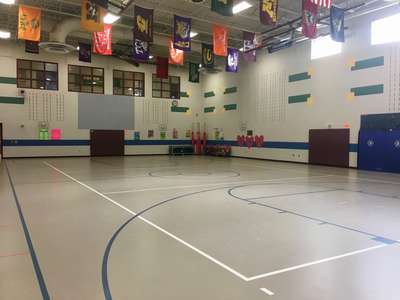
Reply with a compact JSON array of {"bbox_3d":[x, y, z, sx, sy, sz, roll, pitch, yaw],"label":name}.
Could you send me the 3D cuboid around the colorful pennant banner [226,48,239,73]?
[{"bbox_3d":[2.101,-5.726,21.434,0.920,1.524,0.050,-1,3,-31],"label":"colorful pennant banner"}]

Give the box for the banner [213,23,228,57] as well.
[{"bbox_3d":[1.114,-5.815,17.906,0.931,1.525,0.070,-1,3,-31],"label":"banner"}]

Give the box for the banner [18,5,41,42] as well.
[{"bbox_3d":[-7.972,-5.919,15.729,0.912,1.541,0.070,-1,3,-31],"label":"banner"}]

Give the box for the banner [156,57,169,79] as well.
[{"bbox_3d":[-2.677,-5.899,24.049,0.920,1.524,0.050,-1,3,-31],"label":"banner"}]

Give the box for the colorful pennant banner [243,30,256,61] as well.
[{"bbox_3d":[2.750,-5.596,18.380,0.920,1.524,0.050,-1,3,-31],"label":"colorful pennant banner"}]

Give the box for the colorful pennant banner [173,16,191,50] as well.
[{"bbox_3d":[-0.848,-5.809,16.717,0.934,1.578,0.070,-1,3,-31],"label":"colorful pennant banner"}]

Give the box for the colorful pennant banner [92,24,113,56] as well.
[{"bbox_3d":[-4.926,-5.617,16.970,0.920,1.524,0.050,-1,3,-31],"label":"colorful pennant banner"}]

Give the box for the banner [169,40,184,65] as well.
[{"bbox_3d":[-1.343,-5.686,19.158,0.920,1.524,0.050,-1,3,-31],"label":"banner"}]

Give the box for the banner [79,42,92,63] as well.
[{"bbox_3d":[-7.341,-6.226,21.480,0.736,1.188,0.070,-1,3,-31],"label":"banner"}]

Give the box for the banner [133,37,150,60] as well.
[{"bbox_3d":[-3.335,-5.880,19.243,0.941,1.497,0.070,-1,3,-31],"label":"banner"}]

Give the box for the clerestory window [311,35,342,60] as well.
[{"bbox_3d":[6.740,-5.487,17.792,0.120,1.071,1.887,-1,3,-31],"label":"clerestory window"}]

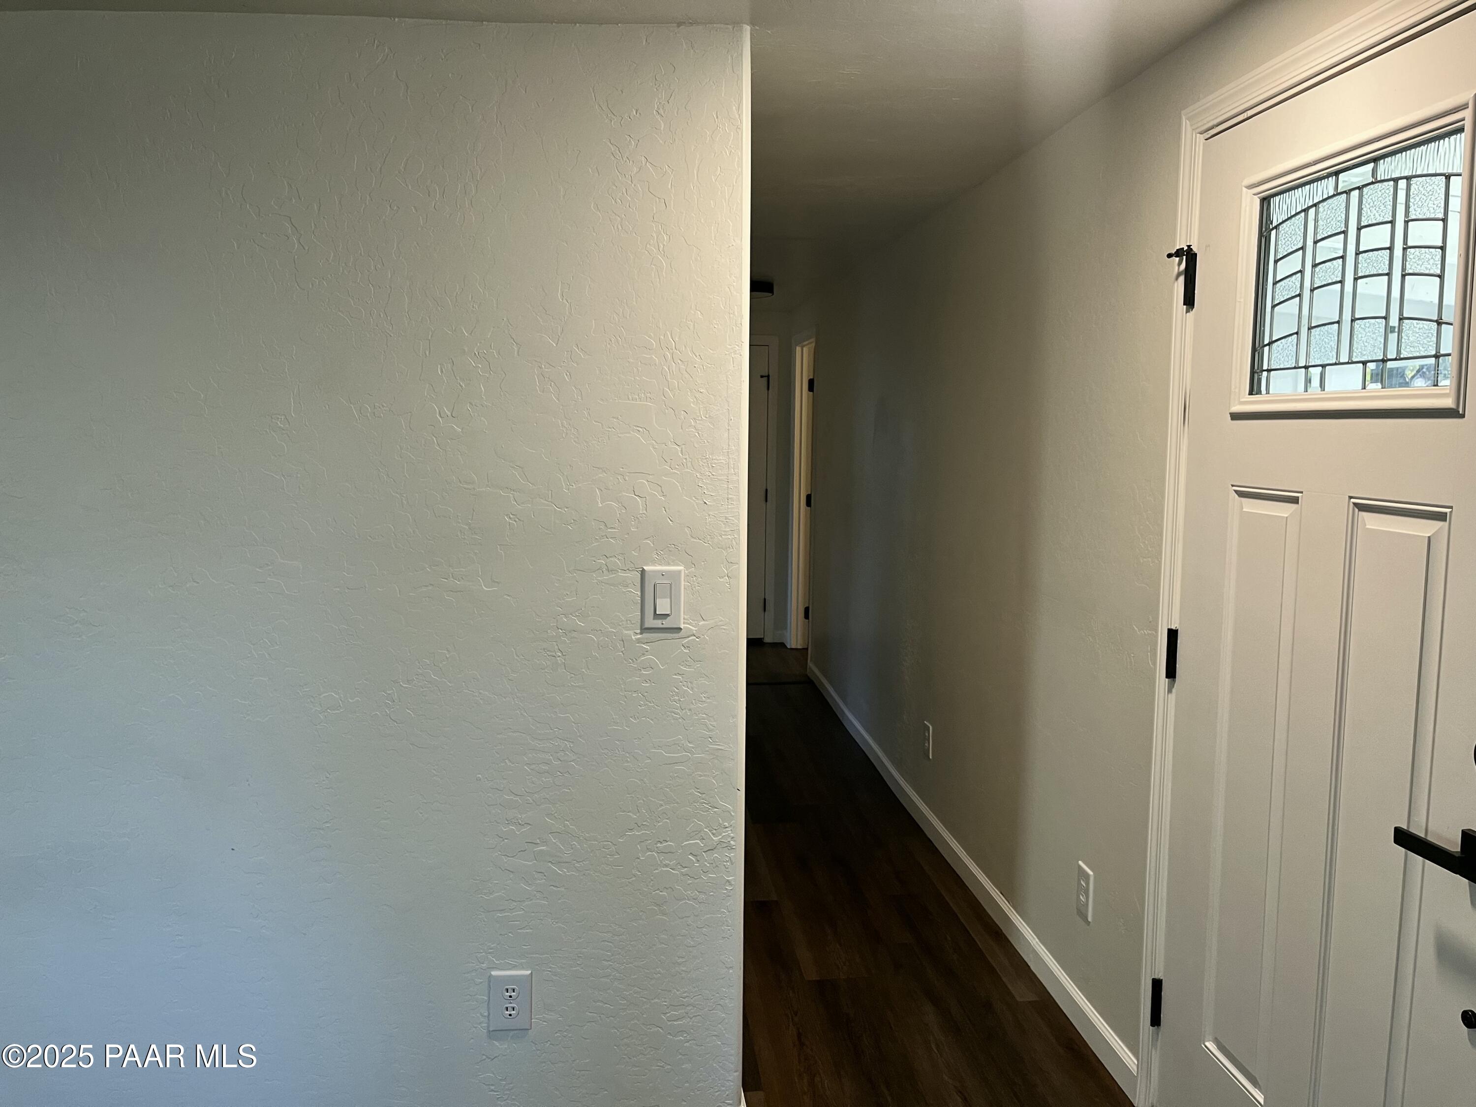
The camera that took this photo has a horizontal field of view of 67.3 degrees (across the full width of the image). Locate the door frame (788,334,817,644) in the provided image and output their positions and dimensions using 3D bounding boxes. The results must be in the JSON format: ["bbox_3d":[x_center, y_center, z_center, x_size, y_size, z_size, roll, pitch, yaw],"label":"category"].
[{"bbox_3d":[0.436,-0.323,6.811,0.130,2.030,0.830,0,6,-6],"label":"door frame"}]

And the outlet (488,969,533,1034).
[{"bbox_3d":[-0.459,0.904,2.239,0.080,0.125,0.010,0,6,-6],"label":"outlet"}]

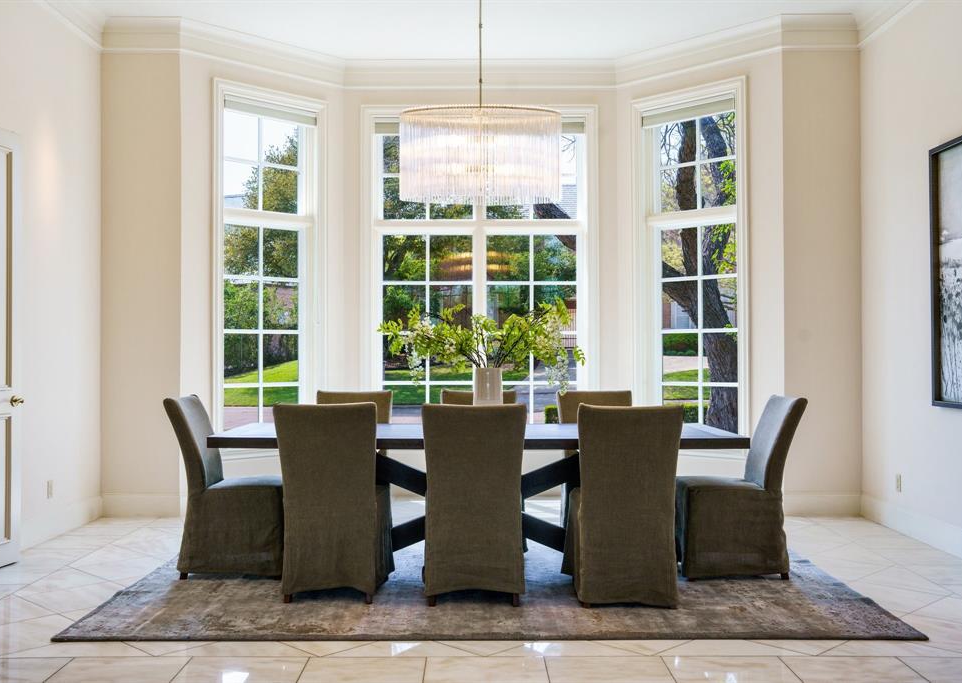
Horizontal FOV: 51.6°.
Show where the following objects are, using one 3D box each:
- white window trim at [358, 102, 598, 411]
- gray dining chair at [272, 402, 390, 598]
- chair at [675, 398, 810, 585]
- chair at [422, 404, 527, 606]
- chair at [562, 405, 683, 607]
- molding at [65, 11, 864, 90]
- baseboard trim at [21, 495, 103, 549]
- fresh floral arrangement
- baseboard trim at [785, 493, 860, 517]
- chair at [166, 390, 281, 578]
[{"bbox_3d":[-0.009,-0.535,8.297,1.988,2.870,0.100,0,-1,0],"label":"white window trim"},{"bbox_3d":[-0.722,0.767,4.940,0.490,0.955,0.640,0,-1,0],"label":"gray dining chair"},{"bbox_3d":[1.383,0.765,5.416,0.640,0.945,0.485,0,-1,0],"label":"chair"},{"bbox_3d":[-0.029,0.762,4.851,0.485,0.945,0.640,0,-1,0],"label":"chair"},{"bbox_3d":[0.671,0.760,4.818,0.495,0.945,0.640,0,-1,0],"label":"chair"},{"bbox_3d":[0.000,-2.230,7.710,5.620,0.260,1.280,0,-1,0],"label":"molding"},{"bbox_3d":[-2.775,1.189,6.655,0.025,0.180,1.320,0,-1,0],"label":"baseboard trim"},{"bbox_3d":[0.000,0.028,5.600,1.160,0.560,0.750,0,-1,0],"label":"fresh floral arrangement"},{"bbox_3d":[2.515,1.197,7.305,0.570,0.180,0.025,0,-1,0],"label":"baseboard trim"},{"bbox_3d":[-1.360,0.774,5.470,0.640,0.955,0.490,0,-1,0],"label":"chair"}]

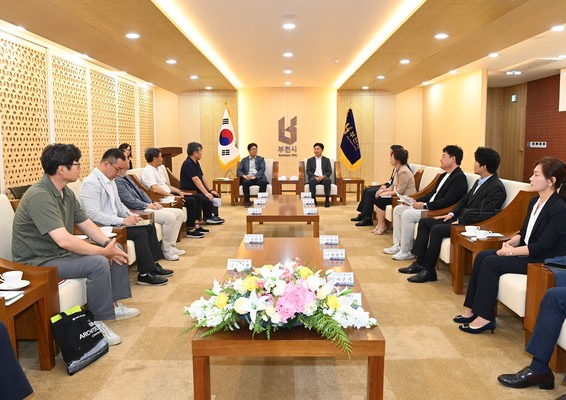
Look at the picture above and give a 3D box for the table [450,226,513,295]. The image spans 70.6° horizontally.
[{"bbox_3d":[1.639,0.532,3.085,0.520,0.510,0.420,0,9,1],"label":"table"}]

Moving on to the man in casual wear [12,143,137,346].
[{"bbox_3d":[-1.351,0.255,2.556,0.800,1.220,0.550,-1,9,-7],"label":"man in casual wear"}]

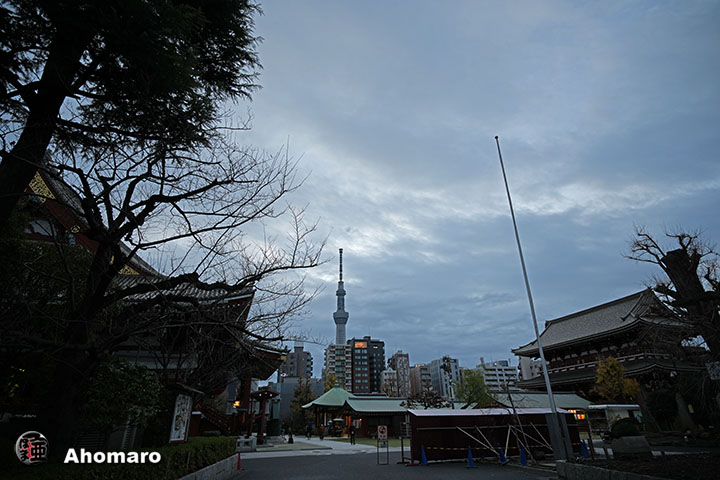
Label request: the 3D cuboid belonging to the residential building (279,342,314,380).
[{"bbox_3d":[-31.093,70.625,188.509,14.000,36.500,14.000,2,-25,-6],"label":"residential building"}]

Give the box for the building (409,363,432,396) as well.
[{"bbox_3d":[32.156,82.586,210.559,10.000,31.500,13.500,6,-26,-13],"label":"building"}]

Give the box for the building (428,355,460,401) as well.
[{"bbox_3d":[47.448,82.560,216.567,11.000,36.000,16.000,2,-25,-6],"label":"building"}]

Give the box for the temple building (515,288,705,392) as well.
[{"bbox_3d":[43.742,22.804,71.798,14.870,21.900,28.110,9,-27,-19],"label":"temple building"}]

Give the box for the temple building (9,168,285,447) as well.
[{"bbox_3d":[-34.286,9.100,49.054,47.500,29.400,44.000,7,-26,-17],"label":"temple building"}]

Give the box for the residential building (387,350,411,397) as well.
[{"bbox_3d":[20.215,78.794,210.537,8.500,38.500,15.000,6,-26,-13],"label":"residential building"}]

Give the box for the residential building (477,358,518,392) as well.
[{"bbox_3d":[83.585,89.706,232.093,19.000,35.000,13.000,2,-25,-6],"label":"residential building"}]

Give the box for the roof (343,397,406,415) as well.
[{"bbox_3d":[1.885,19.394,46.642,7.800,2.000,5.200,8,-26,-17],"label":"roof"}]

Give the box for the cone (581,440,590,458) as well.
[{"bbox_3d":[10.390,9.667,18.505,0.380,0.720,0.380,-12,-28,24],"label":"cone"}]

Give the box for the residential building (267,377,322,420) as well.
[{"bbox_3d":[-25.936,67.131,163.053,21.000,21.000,14.000,2,-25,-6],"label":"residential building"}]

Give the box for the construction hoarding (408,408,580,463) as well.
[{"bbox_3d":[7.304,10.539,22.019,10.100,2.350,1.600,5,-26,-14],"label":"construction hoarding"}]

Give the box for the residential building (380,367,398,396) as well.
[{"bbox_3d":[15.385,81.650,206.306,8.000,29.800,11.000,6,-26,-13],"label":"residential building"}]

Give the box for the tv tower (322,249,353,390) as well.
[{"bbox_3d":[-67.135,320.761,1422.246,68.000,634.000,68.000,0,-25,-3],"label":"tv tower"}]

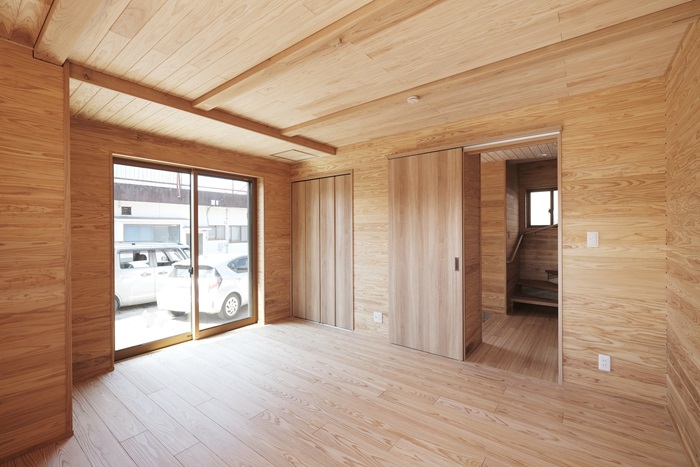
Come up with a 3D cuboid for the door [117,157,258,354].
[{"bbox_3d":[-1.846,0.260,3.519,0.100,2.030,1.680,0,1,36],"label":"door"}]

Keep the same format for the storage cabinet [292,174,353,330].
[{"bbox_3d":[-0.282,0.247,4.222,1.120,2.020,0.450,0,1,36],"label":"storage cabinet"}]

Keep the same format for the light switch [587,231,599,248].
[{"bbox_3d":[1.935,0.052,2.324,0.070,0.119,0.010,0,1,36],"label":"light switch"}]

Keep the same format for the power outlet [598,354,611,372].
[{"bbox_3d":[2.003,1.015,2.292,0.070,0.119,0.010,0,1,36],"label":"power outlet"}]

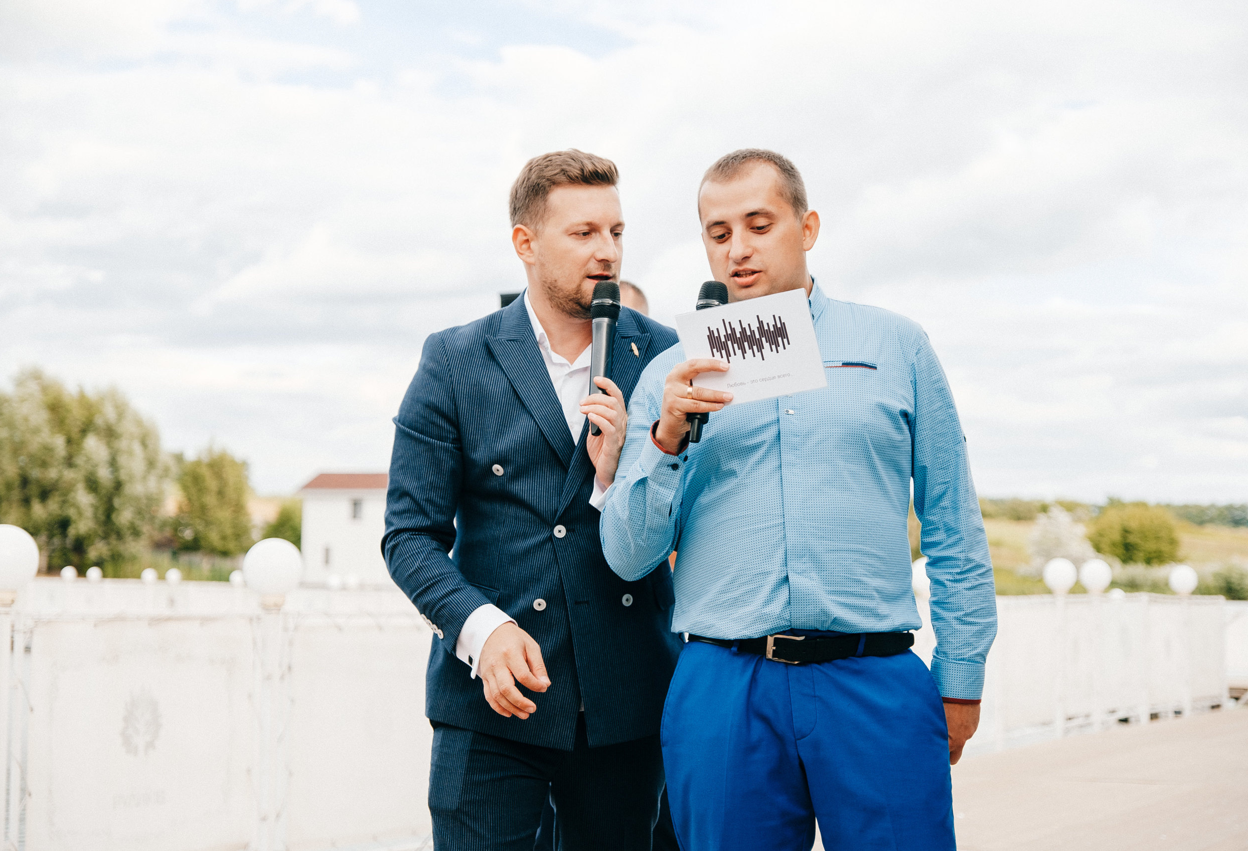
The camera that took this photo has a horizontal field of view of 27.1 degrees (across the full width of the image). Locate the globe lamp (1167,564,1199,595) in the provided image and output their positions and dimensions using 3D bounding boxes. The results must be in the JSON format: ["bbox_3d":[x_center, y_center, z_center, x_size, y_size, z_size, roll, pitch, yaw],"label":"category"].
[{"bbox_3d":[5.123,1.417,23.700,0.270,0.280,0.270,0,-4,12],"label":"globe lamp"}]

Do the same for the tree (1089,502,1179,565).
[{"bbox_3d":[30.547,6.505,155.000,5.400,4.000,5.200,0,-4,11],"label":"tree"}]

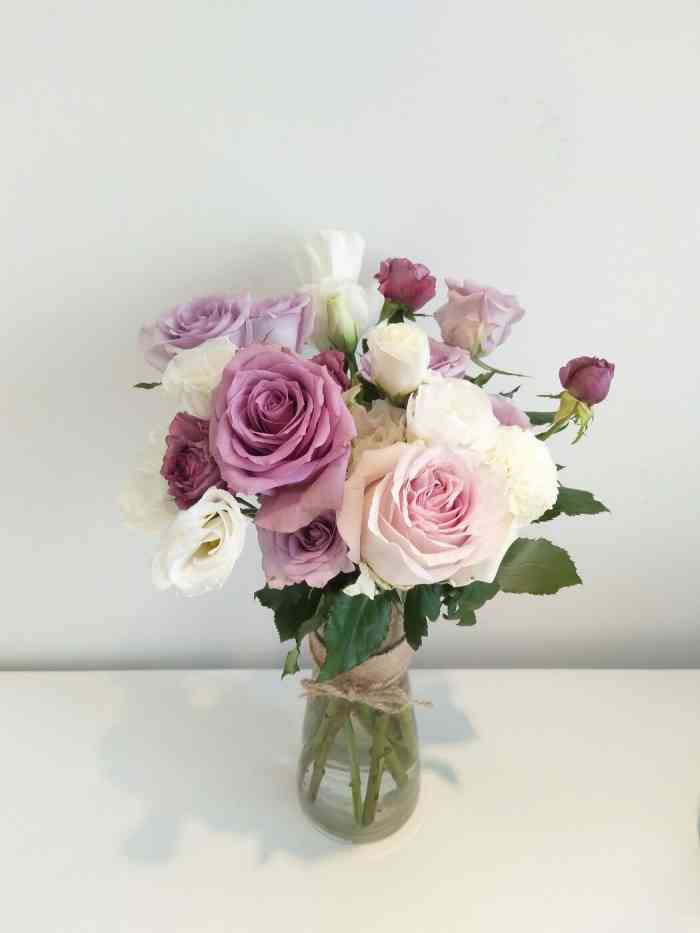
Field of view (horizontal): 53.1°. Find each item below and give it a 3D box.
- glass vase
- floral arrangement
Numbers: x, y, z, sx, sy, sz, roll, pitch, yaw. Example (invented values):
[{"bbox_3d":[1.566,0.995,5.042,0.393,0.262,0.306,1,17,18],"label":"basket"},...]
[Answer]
[{"bbox_3d":[0.007,0.188,0.512,0.093,0.149,0.093,0,21,0],"label":"glass vase"},{"bbox_3d":[0.002,0.000,0.429,0.311,0.272,0.260,0,21,0],"label":"floral arrangement"}]

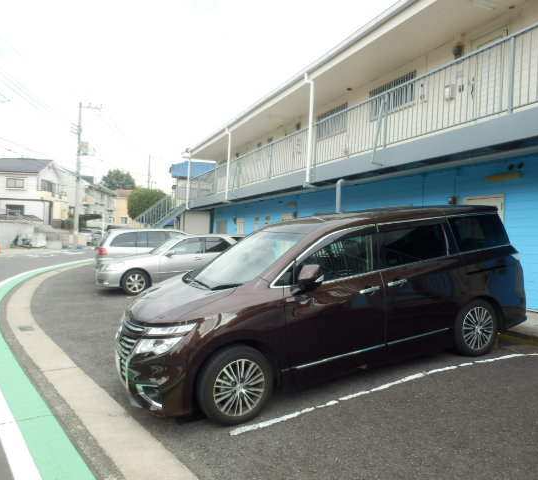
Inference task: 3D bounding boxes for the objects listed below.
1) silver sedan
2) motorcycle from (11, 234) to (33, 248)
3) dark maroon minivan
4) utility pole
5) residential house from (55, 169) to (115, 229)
[{"bbox_3d":[-2.421,0.628,12.736,4.800,1.460,1.790,-3,2,-24],"label":"silver sedan"},{"bbox_3d":[-19.722,0.096,35.500,1.700,1.100,0.660,3,-1,-15],"label":"motorcycle"},{"bbox_3d":[0.701,0.600,5.329,4.930,1.810,1.870,-6,3,-25],"label":"dark maroon minivan"},{"bbox_3d":[-15.801,-5.498,38.000,2.500,12.500,0.900,2,-1,-3],"label":"utility pole"},{"bbox_3d":[-26.300,-4.656,61.500,7.600,8.800,13.500,3,-1,-5],"label":"residential house"}]

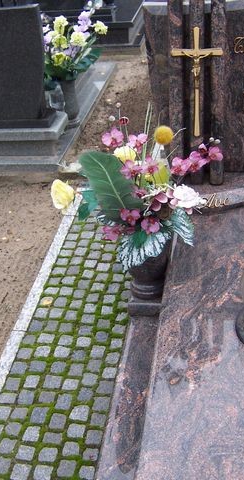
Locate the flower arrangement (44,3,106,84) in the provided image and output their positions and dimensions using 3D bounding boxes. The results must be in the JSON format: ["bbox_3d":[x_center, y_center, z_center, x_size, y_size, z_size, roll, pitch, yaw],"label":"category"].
[{"bbox_3d":[-0.324,-1.167,3.640,0.470,0.440,0.400,3,33,14],"label":"flower arrangement"}]

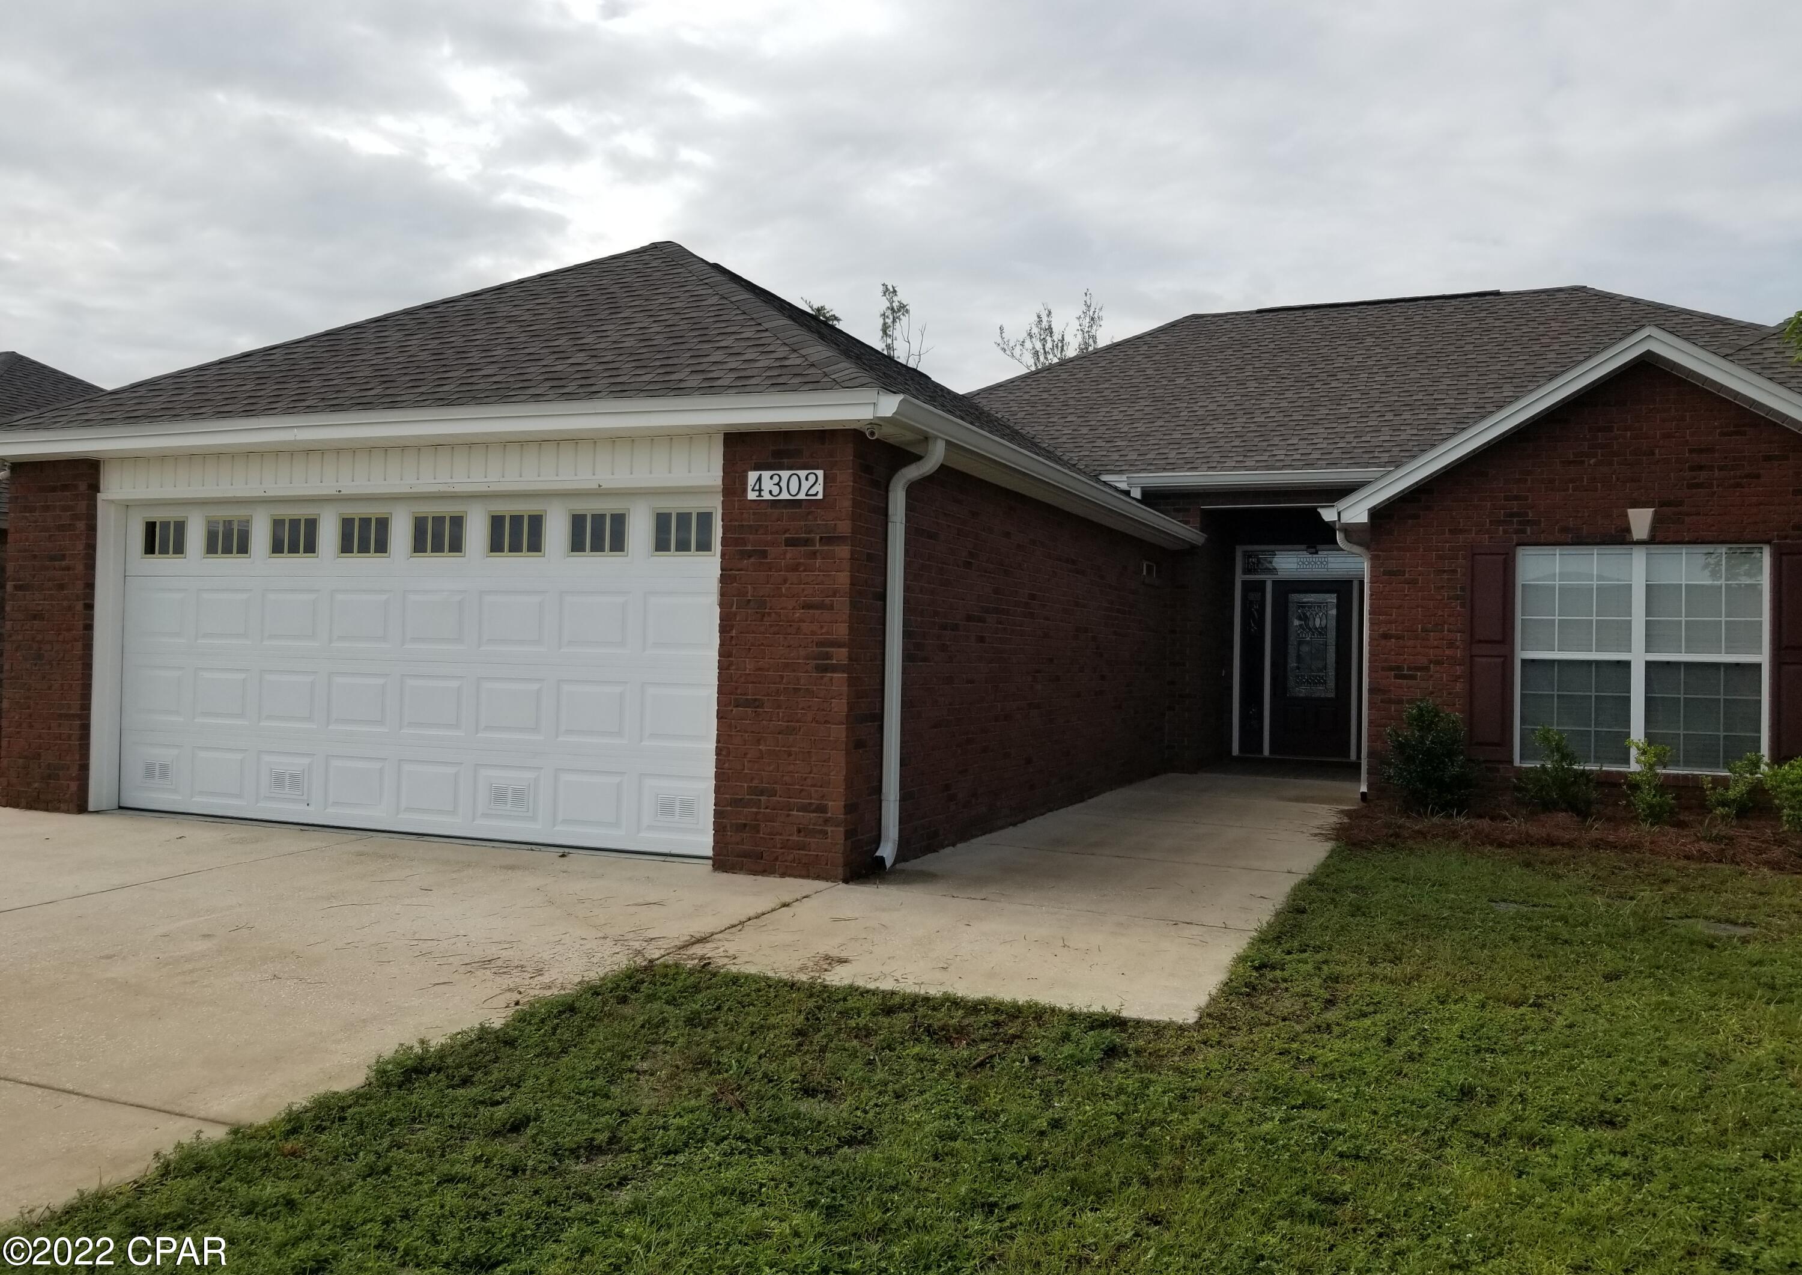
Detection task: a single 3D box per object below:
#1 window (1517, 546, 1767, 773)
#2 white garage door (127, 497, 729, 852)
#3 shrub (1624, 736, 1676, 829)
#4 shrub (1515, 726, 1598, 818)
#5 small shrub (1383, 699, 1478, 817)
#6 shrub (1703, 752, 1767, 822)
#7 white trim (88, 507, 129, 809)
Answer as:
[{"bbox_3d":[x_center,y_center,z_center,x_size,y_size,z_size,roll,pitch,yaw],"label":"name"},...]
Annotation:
[{"bbox_3d":[5.924,0.171,10.875,1.820,1.820,0.110,1,0,21],"label":"window"},{"bbox_3d":[-3.253,0.159,8.668,4.930,2.130,0.080,1,-1,23],"label":"white garage door"},{"bbox_3d":[5.592,1.087,10.096,0.371,0.652,0.359,1,-1,23],"label":"shrub"},{"bbox_3d":[5.161,1.059,10.660,0.610,0.710,0.570,1,0,21],"label":"shrub"},{"bbox_3d":[4.272,0.972,10.924,0.720,0.920,0.700,1,0,21],"label":"small shrub"},{"bbox_3d":[6.139,1.099,9.970,0.415,0.513,0.401,1,-1,23],"label":"shrub"},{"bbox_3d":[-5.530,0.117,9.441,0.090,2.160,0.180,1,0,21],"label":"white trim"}]

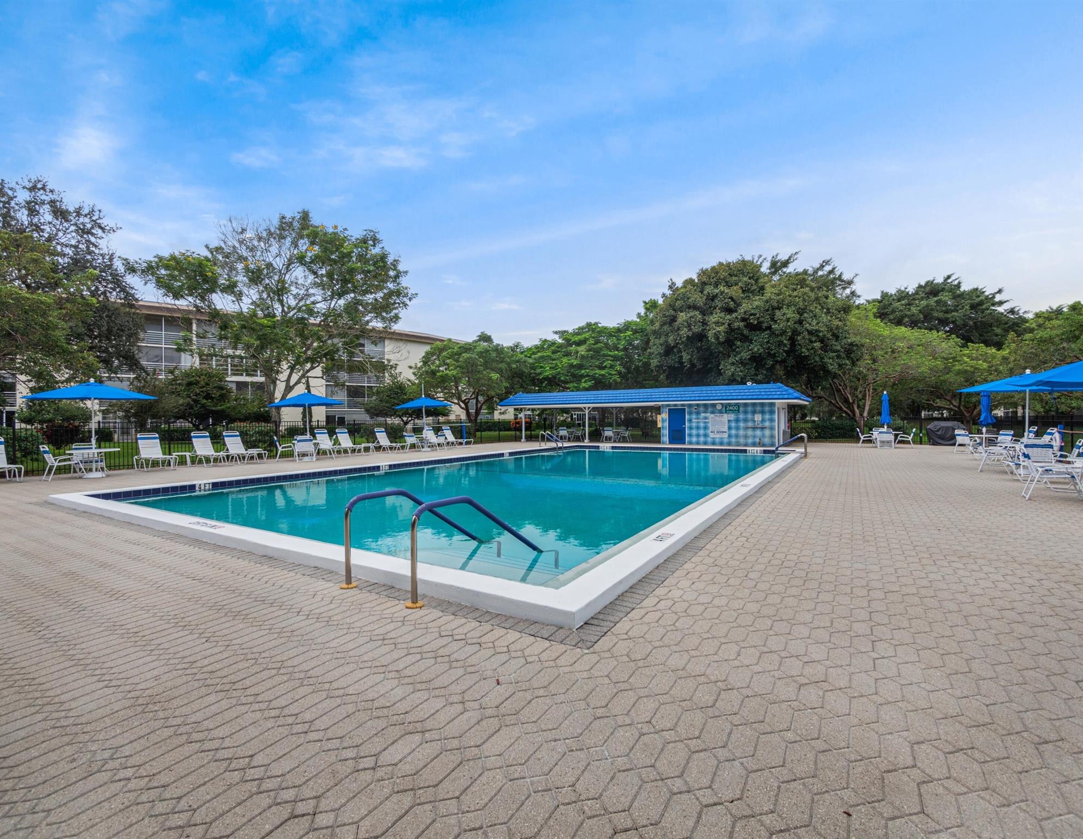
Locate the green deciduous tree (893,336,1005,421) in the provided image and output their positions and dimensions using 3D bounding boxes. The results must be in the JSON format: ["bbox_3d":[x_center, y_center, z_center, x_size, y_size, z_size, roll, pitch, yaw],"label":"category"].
[{"bbox_3d":[26.800,-2.000,33.500,6.600,7.000,6.400,0,0,0],"label":"green deciduous tree"}]

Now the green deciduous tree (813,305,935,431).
[{"bbox_3d":[22.700,-3.150,35.500,7.800,9.200,7.500,0,0,0],"label":"green deciduous tree"}]

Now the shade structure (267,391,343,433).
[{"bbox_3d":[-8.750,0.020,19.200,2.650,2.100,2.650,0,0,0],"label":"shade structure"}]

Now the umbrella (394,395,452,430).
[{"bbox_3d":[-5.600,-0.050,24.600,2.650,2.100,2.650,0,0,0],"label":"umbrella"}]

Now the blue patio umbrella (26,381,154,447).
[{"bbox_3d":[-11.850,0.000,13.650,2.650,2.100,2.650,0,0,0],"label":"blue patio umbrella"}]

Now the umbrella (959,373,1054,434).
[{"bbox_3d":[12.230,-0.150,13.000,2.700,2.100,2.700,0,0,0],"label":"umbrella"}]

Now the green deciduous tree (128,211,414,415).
[{"bbox_3d":[-14.900,-5.300,30.000,14.200,13.600,13.200,0,0,0],"label":"green deciduous tree"}]

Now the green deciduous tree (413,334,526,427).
[{"bbox_3d":[-5.100,-2.350,37.500,8.300,7.800,8.000,0,0,0],"label":"green deciduous tree"}]

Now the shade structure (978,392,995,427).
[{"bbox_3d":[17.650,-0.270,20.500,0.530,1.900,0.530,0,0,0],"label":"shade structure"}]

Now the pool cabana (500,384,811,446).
[{"bbox_3d":[6.200,-0.240,33.000,19.300,3.350,5.400,0,0,32],"label":"pool cabana"}]

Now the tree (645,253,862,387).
[{"bbox_3d":[15.500,-5.400,39.000,14.500,13.800,13.000,0,0,0],"label":"tree"}]

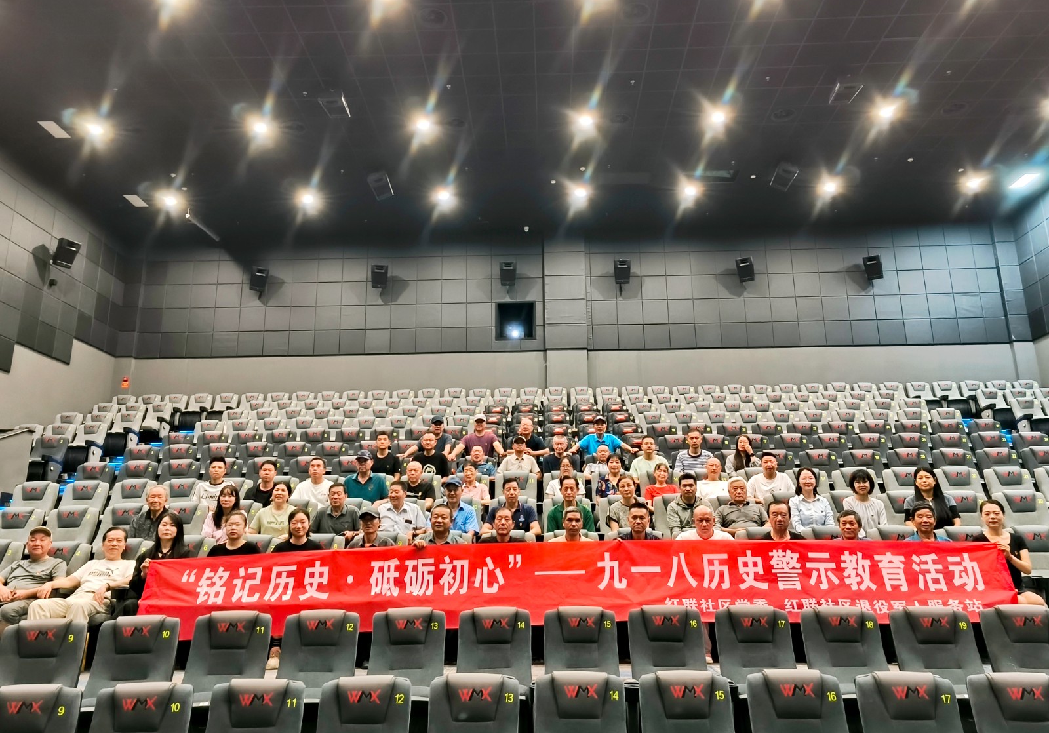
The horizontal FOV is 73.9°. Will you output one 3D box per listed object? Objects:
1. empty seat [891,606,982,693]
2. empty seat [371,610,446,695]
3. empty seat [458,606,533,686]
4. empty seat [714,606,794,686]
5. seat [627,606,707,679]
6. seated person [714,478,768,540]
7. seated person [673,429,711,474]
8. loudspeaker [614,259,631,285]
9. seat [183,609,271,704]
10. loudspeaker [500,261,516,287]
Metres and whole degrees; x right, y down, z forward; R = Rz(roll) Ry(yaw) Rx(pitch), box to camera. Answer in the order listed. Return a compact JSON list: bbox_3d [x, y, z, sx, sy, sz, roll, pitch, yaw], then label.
[{"bbox_3d":[2.623,1.965,4.188,0.540,0.950,0.680,-2,-13,6],"label":"empty seat"},{"bbox_3d":[-0.748,2.035,4.296,0.540,0.950,0.680,0,-13,-3],"label":"empty seat"},{"bbox_3d":[-0.164,2.028,4.275,0.540,1.010,0.620,0,-13,-1],"label":"empty seat"},{"bbox_3d":[1.506,2.002,4.284,0.540,0.950,0.680,-2,-13,3],"label":"empty seat"},{"bbox_3d":[0.946,2.016,4.274,0.540,1.010,0.620,-1,-13,2],"label":"seat"},{"bbox_3d":[2.114,1.613,6.536,0.550,1.166,0.780,-3,-13,11],"label":"seated person"},{"bbox_3d":[2.153,1.385,8.644,0.500,1.275,0.780,-3,-13,8],"label":"seated person"},{"bbox_3d":[2.258,-2.189,16.130,0.370,0.560,0.340,-2,9,3],"label":"loudspeaker"},{"bbox_3d":[-1.826,2.023,4.170,0.540,1.010,0.620,1,-13,-6],"label":"seat"},{"bbox_3d":[-0.374,-2.142,16.170,0.390,0.550,0.270,-1,7,2],"label":"loudspeaker"}]

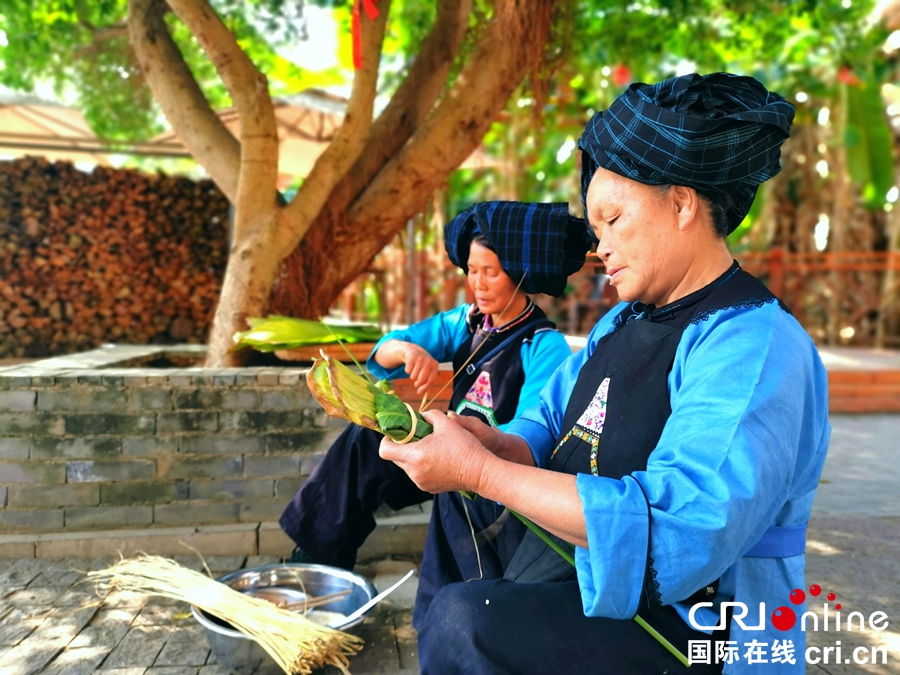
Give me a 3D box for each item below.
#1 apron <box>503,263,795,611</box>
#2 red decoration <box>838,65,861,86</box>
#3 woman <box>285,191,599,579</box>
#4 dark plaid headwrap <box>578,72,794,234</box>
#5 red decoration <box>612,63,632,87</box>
[{"bbox_3d":[0.271,0.130,0.960,0.330,0.480,0.380,-1,2,-18],"label":"apron"},{"bbox_3d":[4.097,-2.687,7.200,0.220,0.220,0.170,0,2,0],"label":"red decoration"},{"bbox_3d":[-0.030,0.130,1.740,0.740,0.940,0.520,-1,3,-35],"label":"woman"},{"bbox_3d":[0.338,-0.264,1.000,0.300,0.230,0.260,0,2,2],"label":"dark plaid headwrap"},{"bbox_3d":[1.769,-2.687,7.200,0.210,0.230,0.210,0,2,0],"label":"red decoration"}]

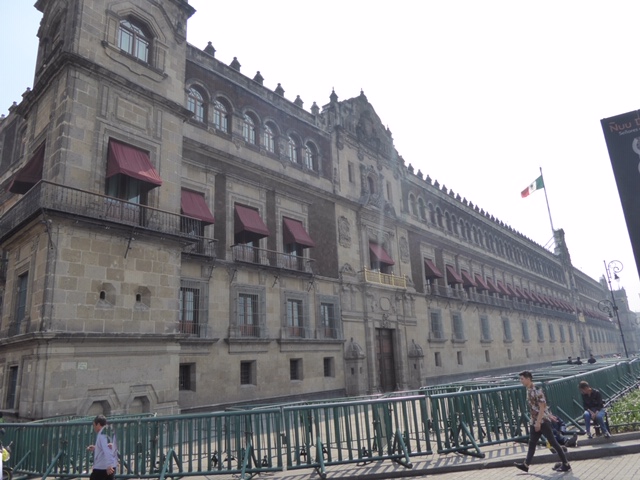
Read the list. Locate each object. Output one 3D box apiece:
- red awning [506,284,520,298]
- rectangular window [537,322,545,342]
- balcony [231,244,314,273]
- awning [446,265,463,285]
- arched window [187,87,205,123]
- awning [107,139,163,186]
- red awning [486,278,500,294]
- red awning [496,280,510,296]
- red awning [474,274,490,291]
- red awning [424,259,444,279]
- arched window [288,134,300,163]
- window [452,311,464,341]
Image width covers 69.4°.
[{"bbox_3d":[26.061,6.797,62.329,0.820,1.800,1.880,-16,-19,36],"label":"red awning"},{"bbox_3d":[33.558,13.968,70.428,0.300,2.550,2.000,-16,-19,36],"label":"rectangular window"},{"bbox_3d":[-2.483,1.325,26.900,0.640,1.000,6.330,-16,-19,36],"label":"balcony"},{"bbox_3d":[14.372,3.769,49.020,0.900,1.850,1.750,-15,-19,36],"label":"awning"},{"bbox_3d":[-6.561,-7.211,24.452,0.320,2.148,1.334,-15,-19,36],"label":"arched window"},{"bbox_3d":[-7.418,-3.074,18.541,1.100,1.740,1.720,-14,-19,37],"label":"awning"},{"bbox_3d":[21.277,5.506,56.500,0.820,1.800,1.830,-16,-19,36],"label":"red awning"},{"bbox_3d":[22.902,5.908,57.557,0.850,1.620,1.700,-15,-19,36],"label":"red awning"},{"bbox_3d":[19.141,4.990,54.527,1.050,1.880,1.650,-14,-19,37],"label":"red awning"},{"bbox_3d":[10.378,2.526,42.287,0.850,1.620,1.700,-15,-19,36],"label":"red awning"},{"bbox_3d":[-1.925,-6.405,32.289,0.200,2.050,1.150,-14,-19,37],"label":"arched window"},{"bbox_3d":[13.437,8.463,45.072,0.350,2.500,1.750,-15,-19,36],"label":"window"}]

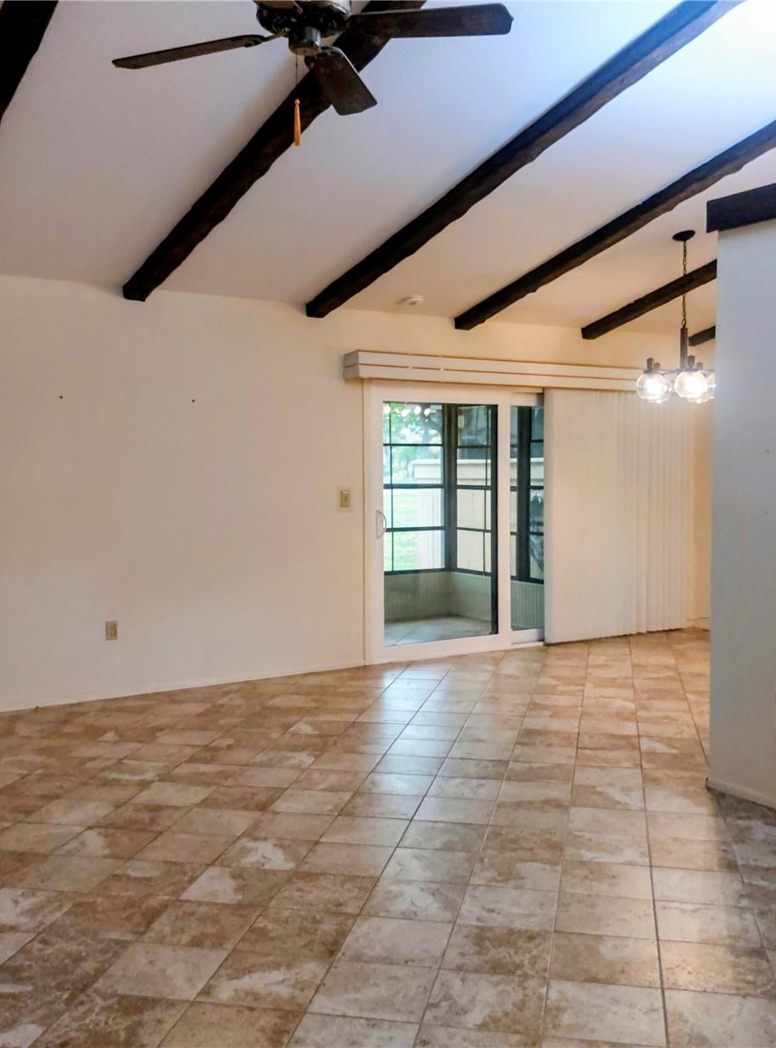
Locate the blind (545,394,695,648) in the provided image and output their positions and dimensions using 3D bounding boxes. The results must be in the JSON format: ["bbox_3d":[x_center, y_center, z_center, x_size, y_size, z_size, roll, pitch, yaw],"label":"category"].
[{"bbox_3d":[1.983,-0.086,8.182,1.740,2.060,0.100,-2,3,-34],"label":"blind"}]

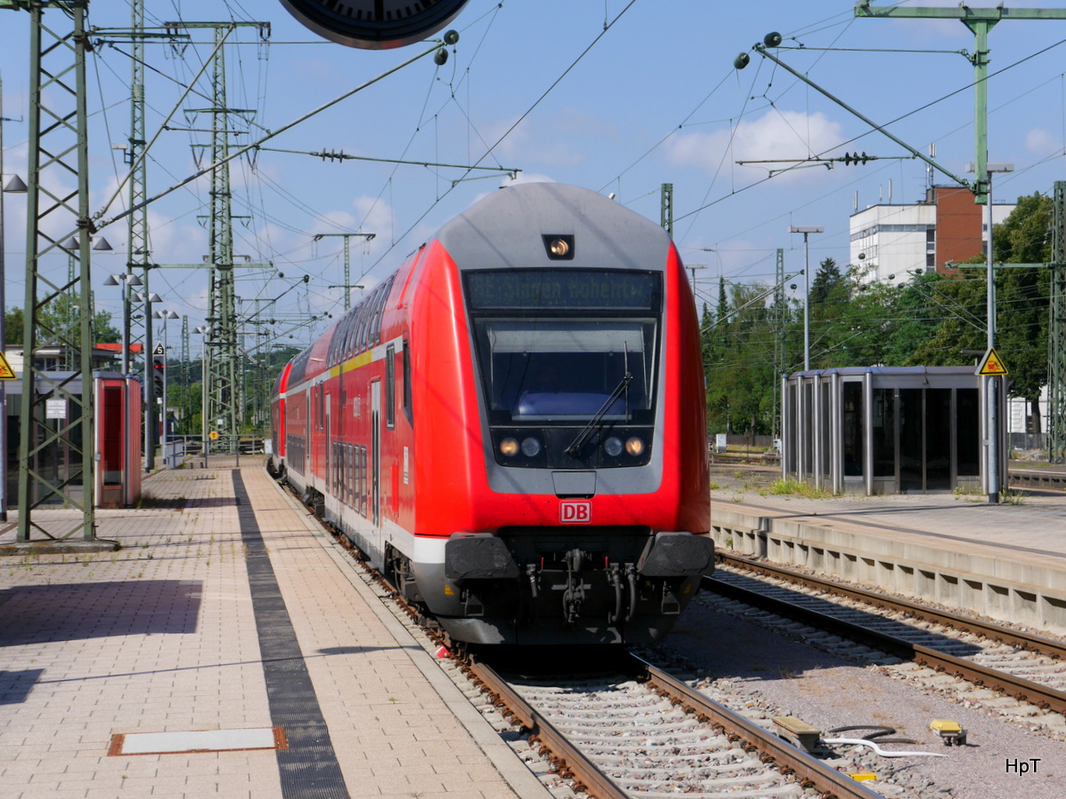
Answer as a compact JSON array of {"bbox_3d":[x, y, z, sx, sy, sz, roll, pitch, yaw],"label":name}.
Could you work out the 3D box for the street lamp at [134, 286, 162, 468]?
[{"bbox_3d":[-12.952,-0.600,86.799,1.110,6.080,0.460,0,0,-7],"label":"street lamp"}]

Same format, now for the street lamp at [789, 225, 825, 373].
[{"bbox_3d":[7.291,-1.197,68.814,0.880,6.830,0.370,0,0,-7],"label":"street lamp"}]

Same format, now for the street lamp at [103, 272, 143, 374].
[{"bbox_3d":[-12.044,-0.684,76.186,1.110,6.080,0.460,0,0,-7],"label":"street lamp"}]

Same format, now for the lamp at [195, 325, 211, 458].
[{"bbox_3d":[-15.174,-0.344,119.402,1.110,6.080,0.460,0,0,-7],"label":"lamp"}]

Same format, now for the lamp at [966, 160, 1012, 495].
[{"bbox_3d":[9.188,-1.334,51.859,0.880,6.830,0.370,0,0,-7],"label":"lamp"}]

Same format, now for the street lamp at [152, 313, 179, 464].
[{"bbox_3d":[-14.505,-0.478,102.081,1.110,6.080,0.460,0,0,-7],"label":"street lamp"}]

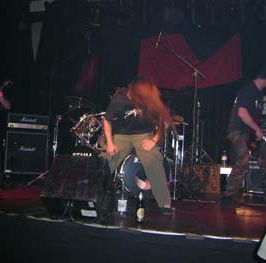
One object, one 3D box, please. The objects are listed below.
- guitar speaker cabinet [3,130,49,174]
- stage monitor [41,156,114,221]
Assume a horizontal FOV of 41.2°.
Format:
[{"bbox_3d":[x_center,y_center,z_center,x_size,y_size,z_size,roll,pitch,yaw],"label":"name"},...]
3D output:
[{"bbox_3d":[-1.981,0.383,6.650,0.740,0.780,0.370,3,-1,-4],"label":"guitar speaker cabinet"},{"bbox_3d":[-0.551,0.542,3.580,0.560,0.560,0.620,2,-1,11],"label":"stage monitor"}]

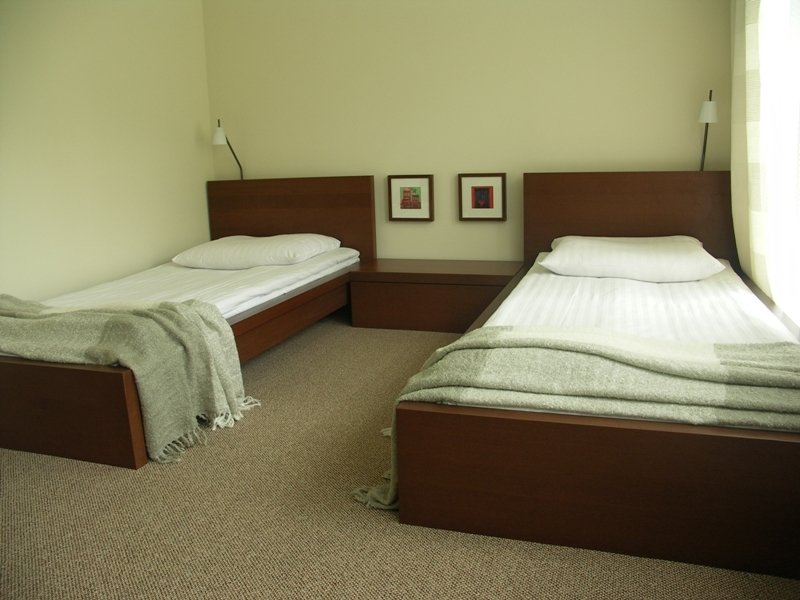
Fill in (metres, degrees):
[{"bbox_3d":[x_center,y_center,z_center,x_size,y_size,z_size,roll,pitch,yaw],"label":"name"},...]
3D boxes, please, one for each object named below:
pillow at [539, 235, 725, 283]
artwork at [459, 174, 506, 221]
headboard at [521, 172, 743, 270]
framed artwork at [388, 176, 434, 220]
[{"bbox_3d":[1.026,-0.197,2.902,0.750,0.130,0.500,2,13,18],"label":"pillow"},{"bbox_3d":[0.442,-0.544,3.432,0.252,0.250,0.034,2,13,18],"label":"artwork"},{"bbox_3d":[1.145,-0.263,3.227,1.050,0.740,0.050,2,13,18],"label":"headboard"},{"bbox_3d":[0.067,-0.558,3.555,0.252,0.250,0.034,2,13,18],"label":"framed artwork"}]

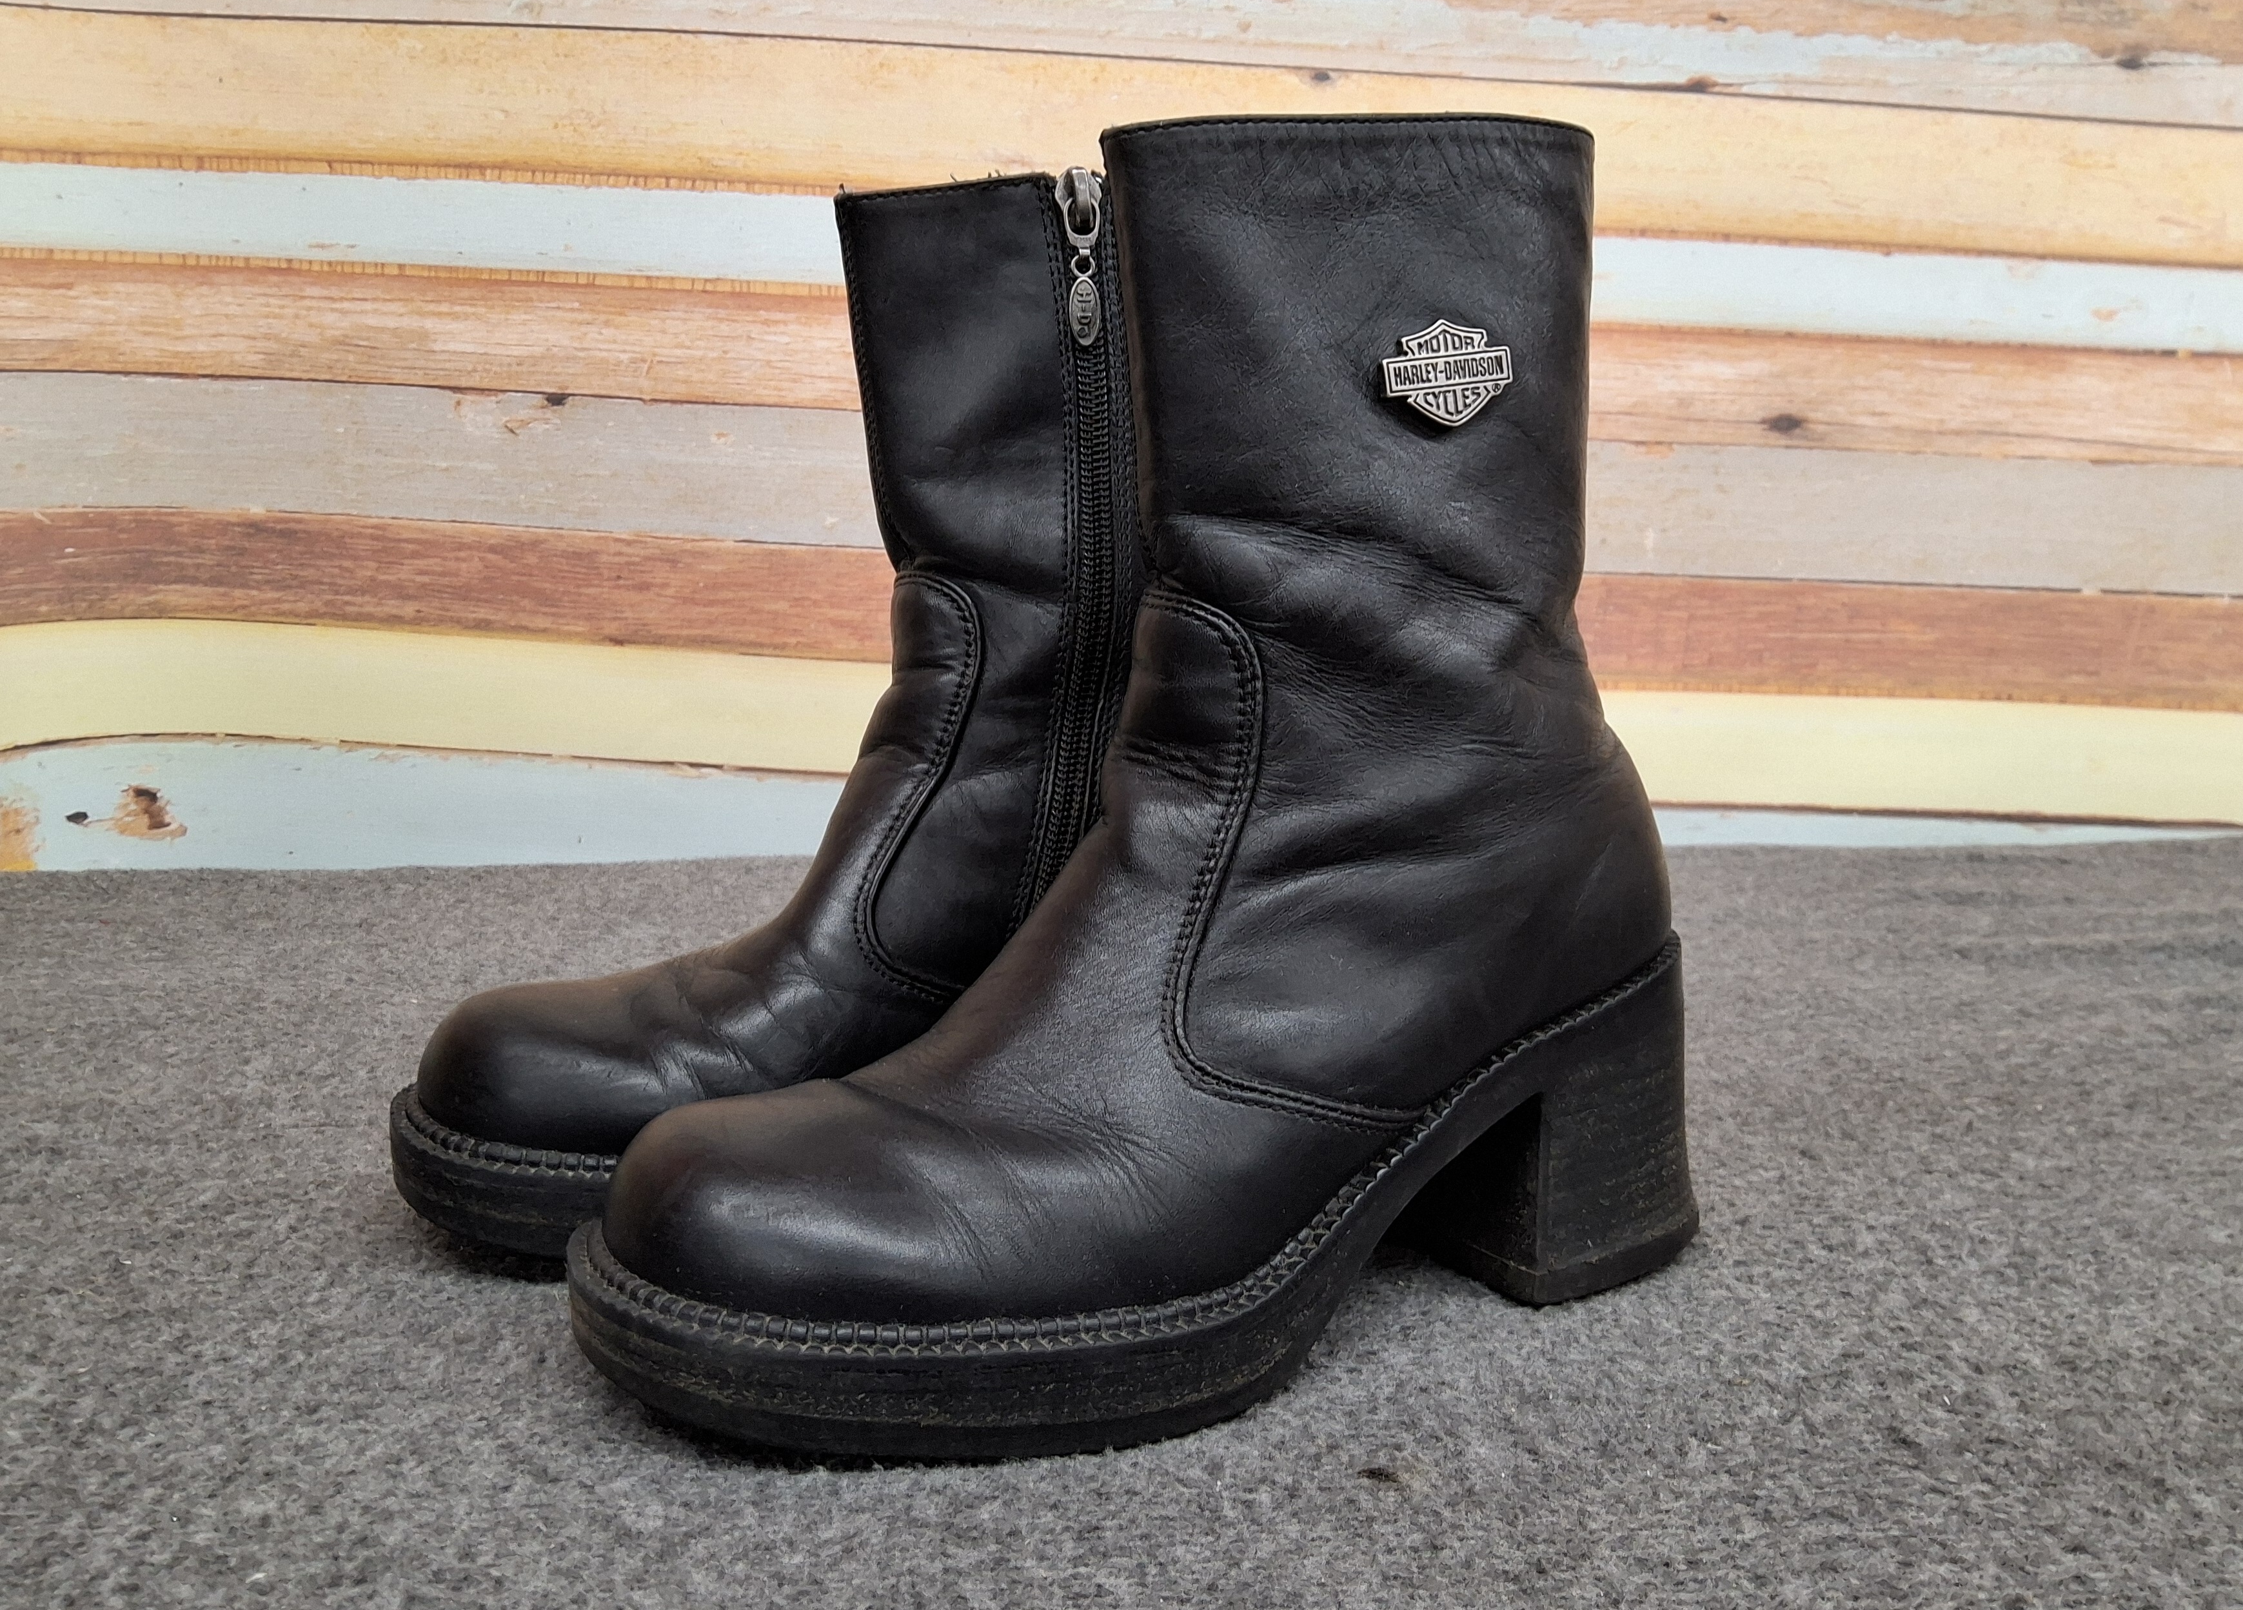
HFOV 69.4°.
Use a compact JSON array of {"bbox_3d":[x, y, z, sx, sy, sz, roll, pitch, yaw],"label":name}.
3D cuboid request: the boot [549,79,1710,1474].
[{"bbox_3d":[0.015,-0.015,0.342,0.260,0.254,0.099,-4,11,-20],"label":"boot"}]

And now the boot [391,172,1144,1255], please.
[{"bbox_3d":[-0.053,-0.029,0.419,0.260,0.254,0.099,-3,11,-17],"label":"boot"}]

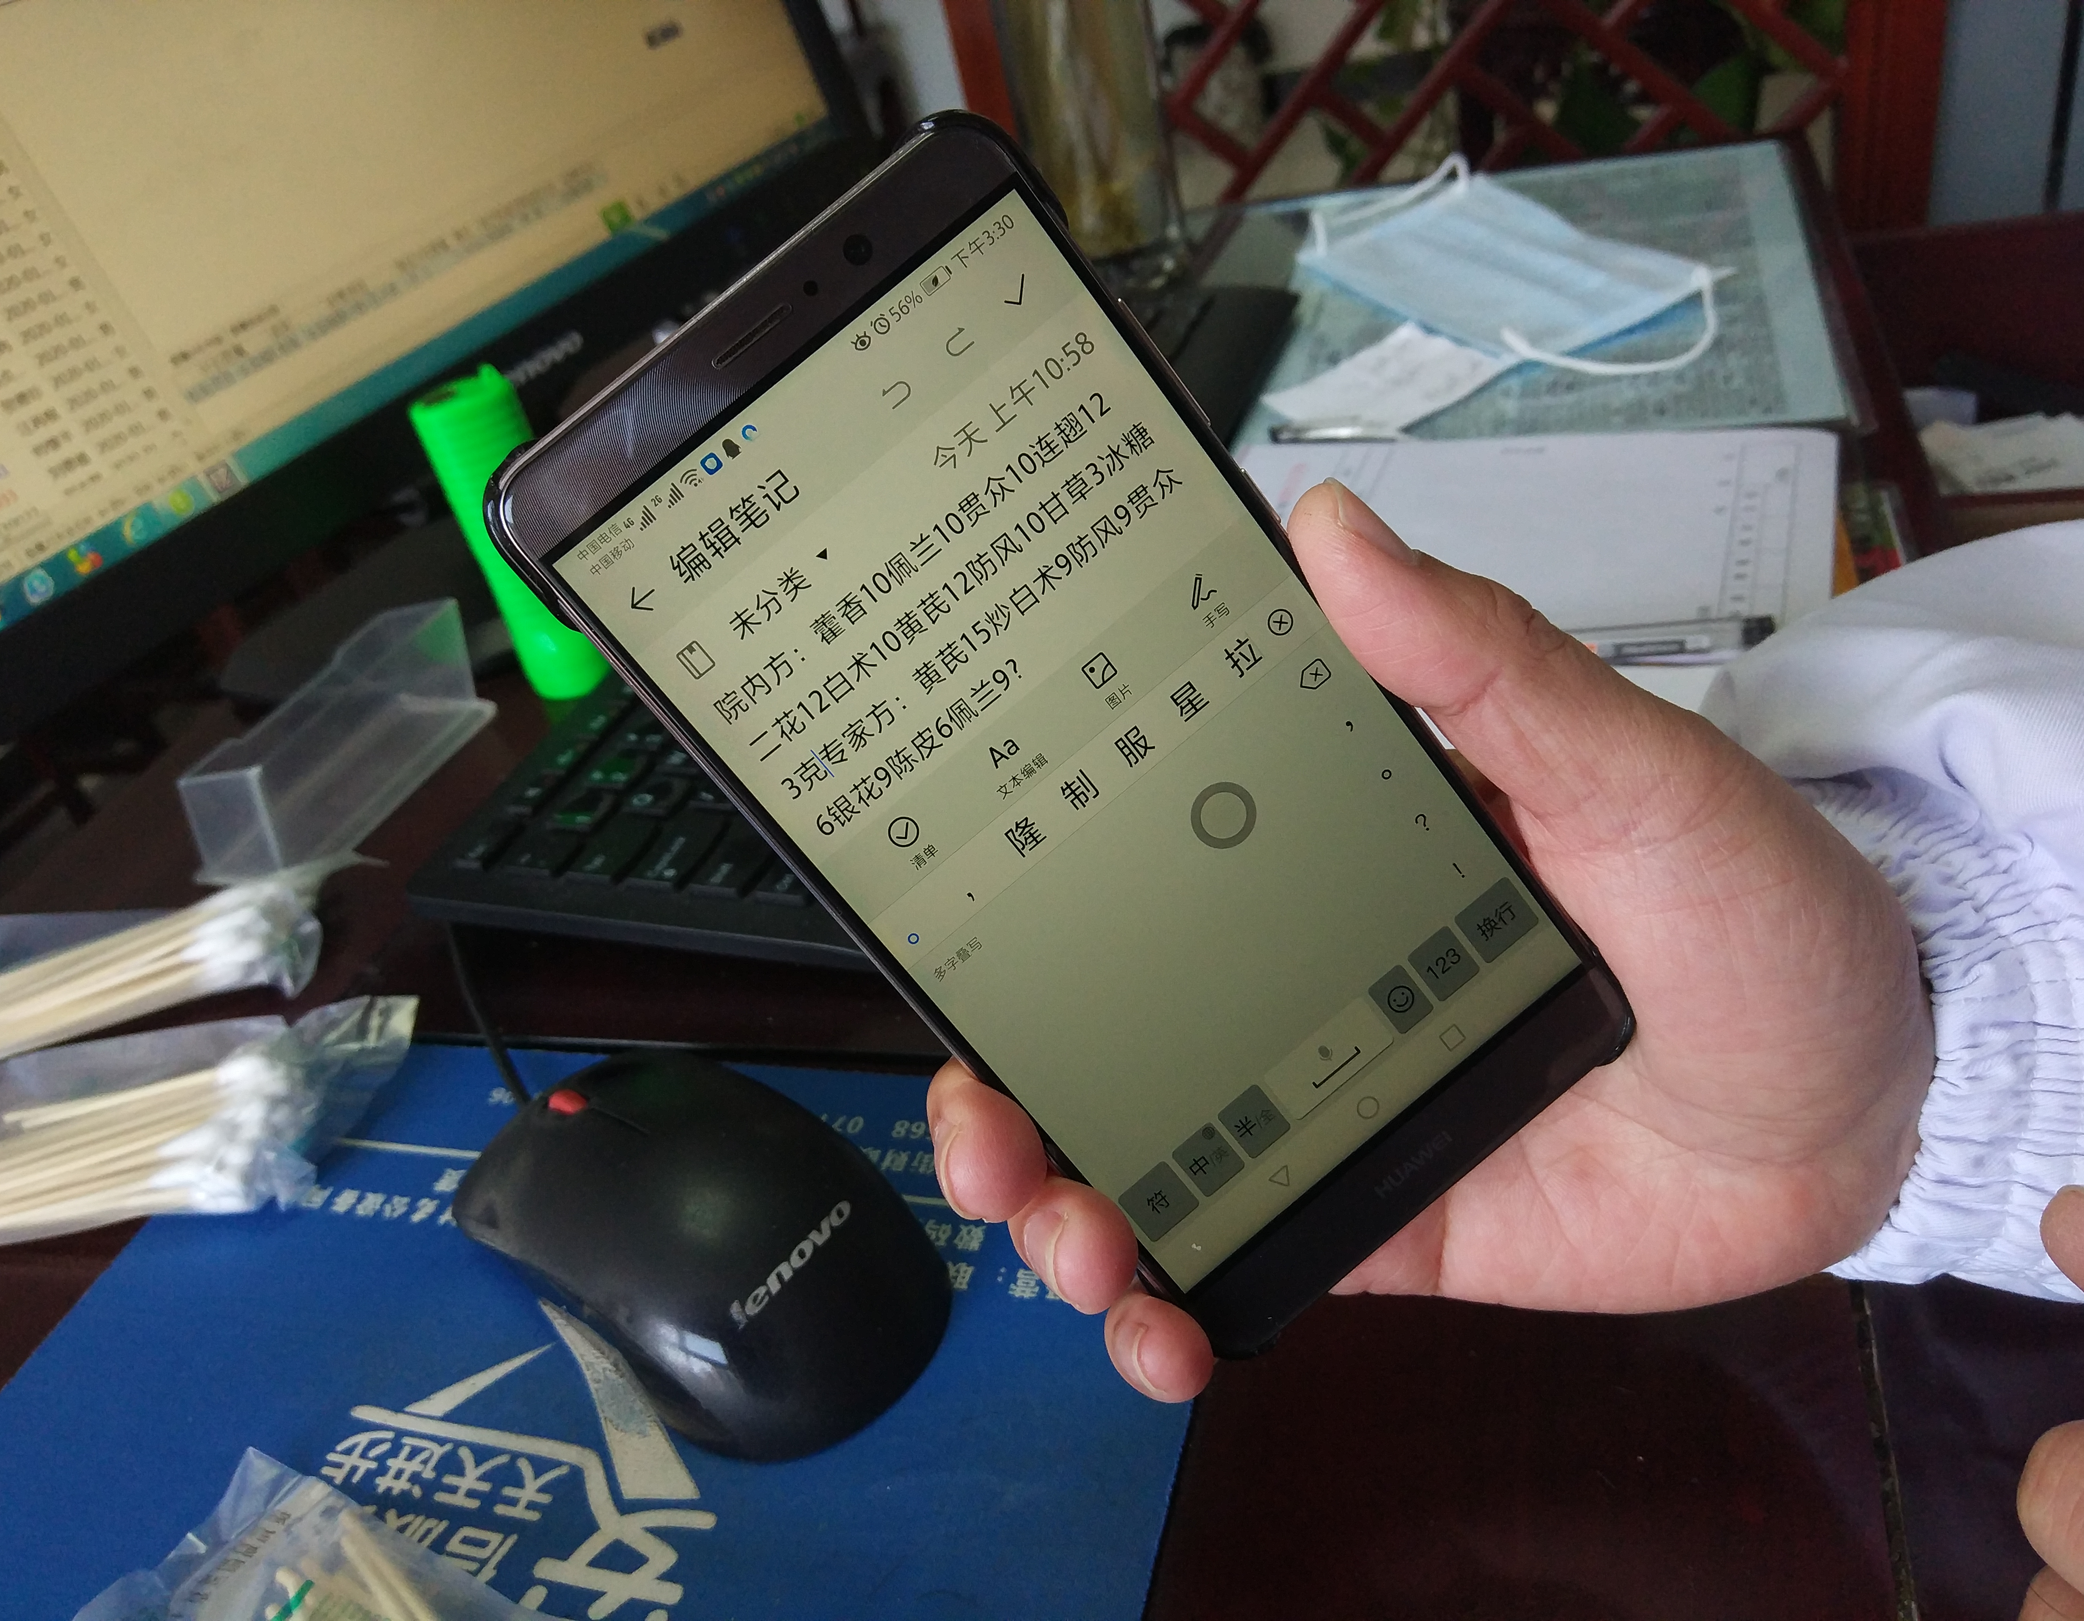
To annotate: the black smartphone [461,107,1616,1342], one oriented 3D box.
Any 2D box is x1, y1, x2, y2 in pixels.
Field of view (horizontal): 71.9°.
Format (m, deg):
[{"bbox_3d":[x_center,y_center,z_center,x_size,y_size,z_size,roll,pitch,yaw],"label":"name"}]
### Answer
[{"bbox_3d":[0.009,-0.004,0.196,0.081,0.159,0.009,-40,13,-1],"label":"black smartphone"}]

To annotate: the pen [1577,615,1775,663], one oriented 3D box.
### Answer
[{"bbox_3d":[0.103,-0.039,0.364,0.148,0.011,0.011,-1,40,19],"label":"pen"}]

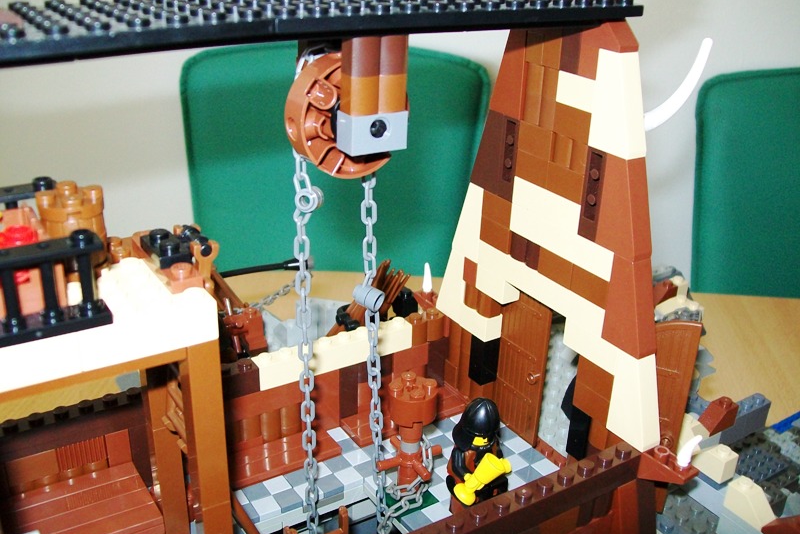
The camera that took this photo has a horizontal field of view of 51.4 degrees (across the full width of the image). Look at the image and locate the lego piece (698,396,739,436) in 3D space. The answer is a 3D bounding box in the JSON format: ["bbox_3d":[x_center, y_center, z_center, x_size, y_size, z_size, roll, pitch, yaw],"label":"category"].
[{"bbox_3d":[0.133,0.062,0.350,0.016,0.011,0.008,-13,27,-30],"label":"lego piece"}]

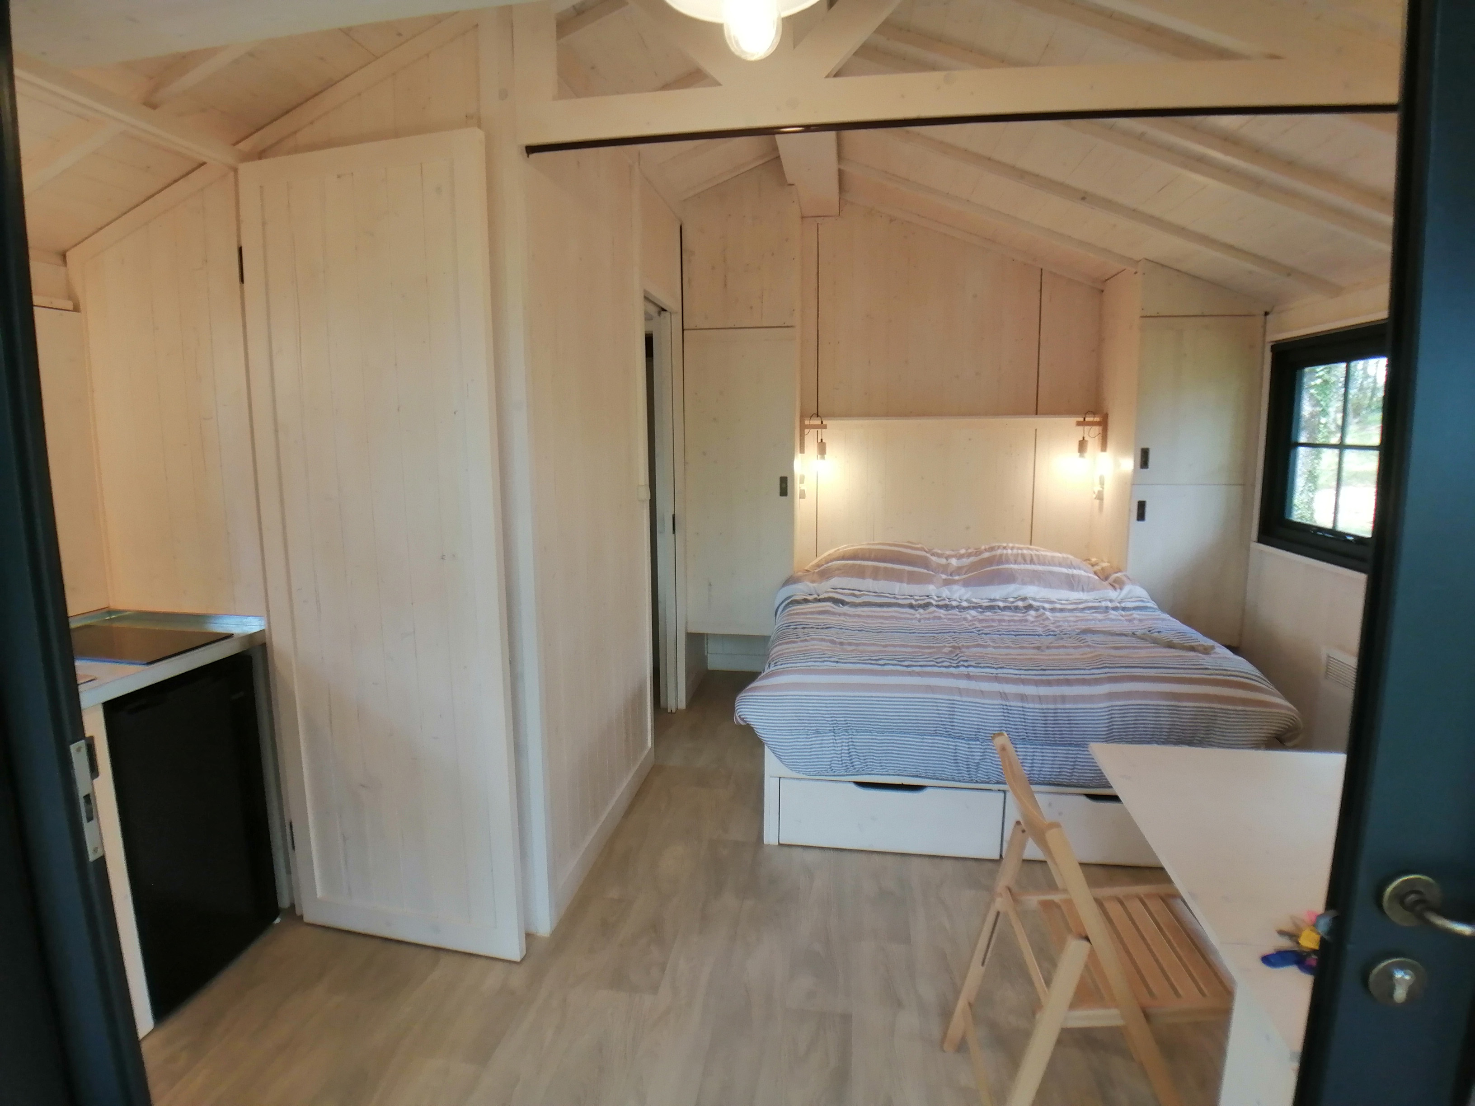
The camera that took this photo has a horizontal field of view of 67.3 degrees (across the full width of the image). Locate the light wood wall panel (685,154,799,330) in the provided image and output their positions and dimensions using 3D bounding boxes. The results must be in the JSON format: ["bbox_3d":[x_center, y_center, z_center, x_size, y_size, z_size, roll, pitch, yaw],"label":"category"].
[{"bbox_3d":[0.009,-1.350,4.876,0.514,0.712,0.027,1,7,6],"label":"light wood wall panel"}]

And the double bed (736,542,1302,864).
[{"bbox_3d":[0.952,0.446,4.538,1.644,0.706,2.384,1,7,6],"label":"double bed"}]

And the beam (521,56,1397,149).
[{"bbox_3d":[0.500,-1.053,2.614,2.069,0.134,0.089,1,7,6],"label":"beam"}]

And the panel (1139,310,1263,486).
[{"bbox_3d":[1.972,-0.649,4.755,0.506,0.718,0.027,1,7,6],"label":"panel"}]

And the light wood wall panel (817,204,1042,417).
[{"bbox_3d":[0.960,-1.222,5.589,1.110,1.059,0.027,1,7,6],"label":"light wood wall panel"}]

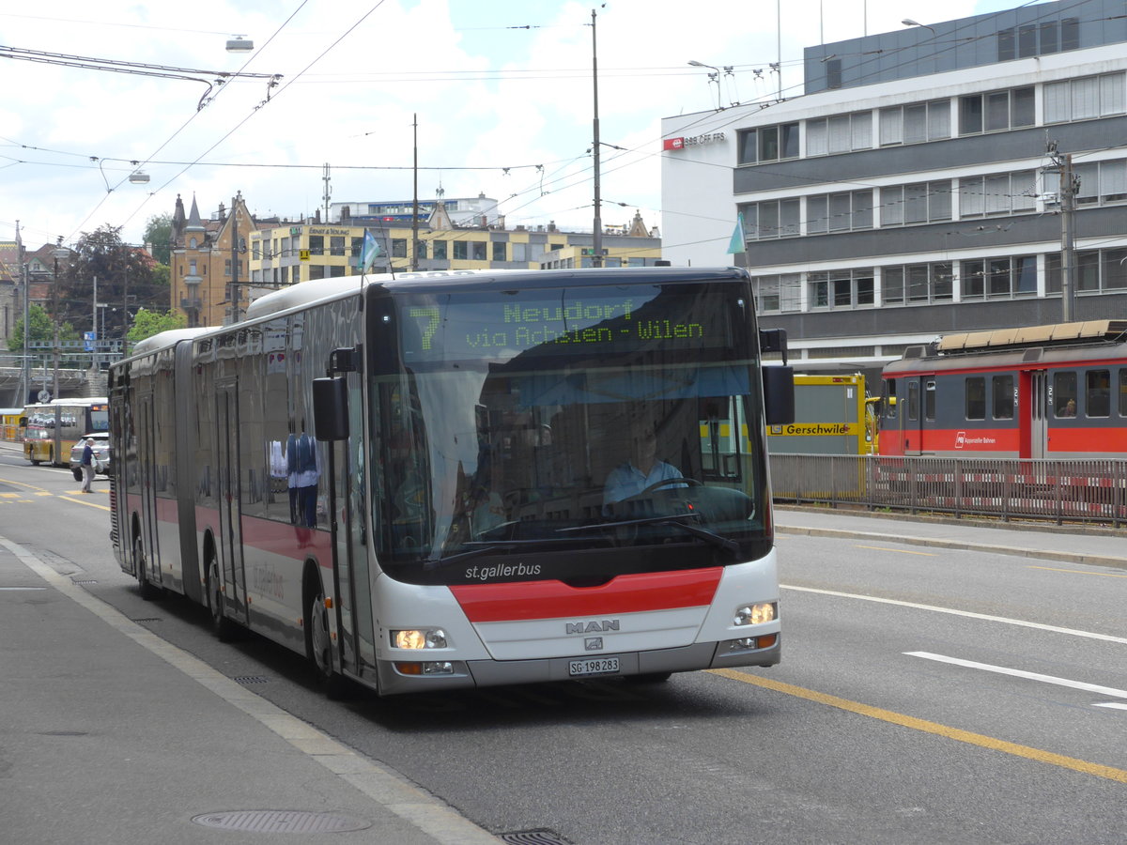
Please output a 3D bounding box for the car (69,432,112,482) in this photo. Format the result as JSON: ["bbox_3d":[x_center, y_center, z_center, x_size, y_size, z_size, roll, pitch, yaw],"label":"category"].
[{"bbox_3d":[-16.370,1.208,103.180,1.850,1.690,4.400,0,0,-8],"label":"car"}]

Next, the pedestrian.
[{"bbox_3d":[-14.550,1.314,89.500,0.420,1.680,0.500,0,0,-12],"label":"pedestrian"}]

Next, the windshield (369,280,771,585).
[{"bbox_3d":[0.036,0.065,17.665,2.420,1.810,0.420,-3,1,-13],"label":"windshield"}]

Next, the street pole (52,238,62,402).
[{"bbox_3d":[-25.593,-3.582,148.000,0.240,11.010,0.240,0,0,-14],"label":"street pole"}]

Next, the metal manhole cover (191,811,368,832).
[{"bbox_3d":[-1.146,1.623,11.900,0.735,0.035,0.735,0,0,0],"label":"metal manhole cover"}]

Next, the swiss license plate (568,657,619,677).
[{"bbox_3d":[0.186,1.451,17.420,0.305,0.083,0.015,-3,1,-13],"label":"swiss license plate"}]

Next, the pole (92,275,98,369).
[{"bbox_3d":[-35.507,-7.578,222.000,0.200,7.260,0.200,0,0,-14],"label":"pole"}]

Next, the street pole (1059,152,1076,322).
[{"bbox_3d":[12.099,-2.468,70.000,0.270,7.920,0.270,0,0,-14],"label":"street pole"}]

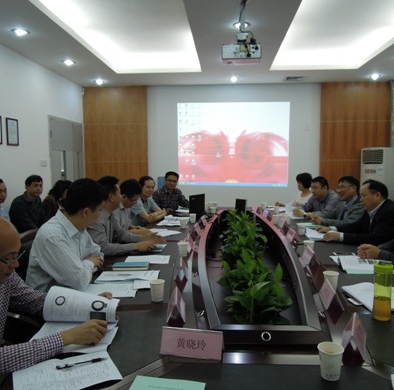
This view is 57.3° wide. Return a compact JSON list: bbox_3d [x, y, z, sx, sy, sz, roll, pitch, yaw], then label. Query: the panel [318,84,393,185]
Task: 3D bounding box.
[{"bbox_3d":[2.862,-0.614,6.577,1.227,2.804,0.040,0,5,5],"label":"panel"}]

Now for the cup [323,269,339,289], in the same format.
[{"bbox_3d":[0.680,0.441,1.828,0.075,0.088,0.075,0,5,4],"label":"cup"}]

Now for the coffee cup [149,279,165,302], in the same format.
[{"bbox_3d":[-0.184,0.455,1.703,0.075,0.088,0.075,0,5,0],"label":"coffee cup"}]

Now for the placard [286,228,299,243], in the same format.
[{"bbox_3d":[0.782,0.331,2.944,0.070,0.080,0.200,0,5,2],"label":"placard"}]

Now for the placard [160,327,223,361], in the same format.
[{"bbox_3d":[-0.016,0.490,1.206,0.202,0.080,0.070,1,5,10],"label":"placard"}]

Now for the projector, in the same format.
[{"bbox_3d":[0.361,-1.141,2.941,0.320,0.110,0.250,0,10,5],"label":"projector"}]

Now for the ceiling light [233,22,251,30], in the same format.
[{"bbox_3d":[0.462,-1.726,3.665,0.180,0.050,0.180,0,5,4],"label":"ceiling light"}]

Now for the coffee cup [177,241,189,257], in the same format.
[{"bbox_3d":[-0.097,0.386,2.522,0.075,0.088,0.075,0,5,4],"label":"coffee cup"}]

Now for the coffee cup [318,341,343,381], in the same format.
[{"bbox_3d":[0.398,0.497,1.073,0.074,0.085,0.074,0,5,5],"label":"coffee cup"}]

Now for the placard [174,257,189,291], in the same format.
[{"bbox_3d":[-0.089,0.426,2.102,0.077,0.078,0.210,0,5,-2],"label":"placard"}]

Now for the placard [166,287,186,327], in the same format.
[{"bbox_3d":[-0.088,0.471,1.561,0.077,0.078,0.210,0,5,-2],"label":"placard"}]

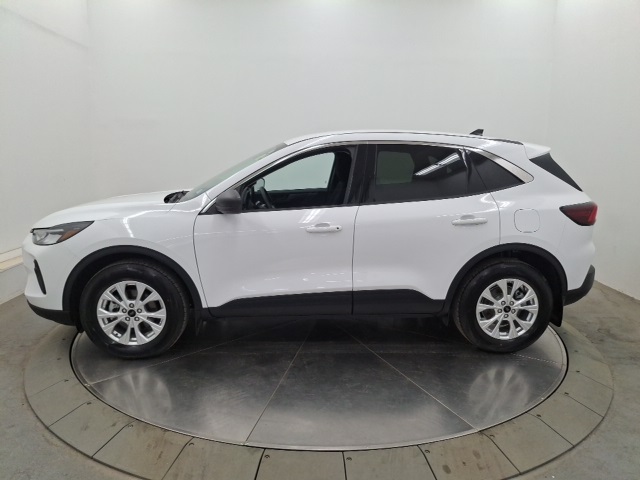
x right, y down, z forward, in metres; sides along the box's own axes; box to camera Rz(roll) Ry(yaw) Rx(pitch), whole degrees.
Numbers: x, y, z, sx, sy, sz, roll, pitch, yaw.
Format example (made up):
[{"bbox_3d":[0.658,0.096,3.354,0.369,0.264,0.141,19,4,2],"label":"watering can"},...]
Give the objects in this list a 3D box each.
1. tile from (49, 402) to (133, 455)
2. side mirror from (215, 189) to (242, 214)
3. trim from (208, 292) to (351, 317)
[{"bbox_3d":[-1.248,1.016,2.546,0.440,0.045,0.293,8,12,34],"label":"tile"},{"bbox_3d":[-0.602,-0.252,3.049,0.165,0.170,0.220,0,9,-4],"label":"side mirror"},{"bbox_3d":[-0.275,0.457,3.308,1.020,0.190,0.060,0,10,-4],"label":"trim"}]

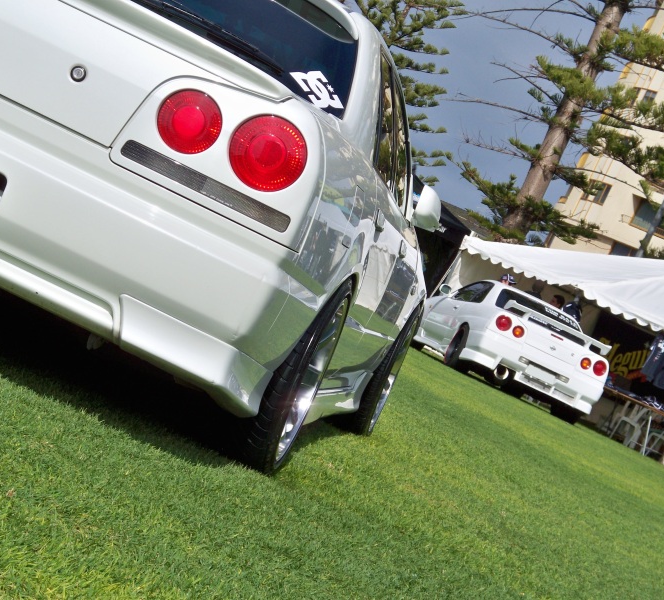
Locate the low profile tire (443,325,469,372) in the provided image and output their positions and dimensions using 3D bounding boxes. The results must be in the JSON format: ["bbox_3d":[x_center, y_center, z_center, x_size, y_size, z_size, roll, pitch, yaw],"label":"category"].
[{"bbox_3d":[1.661,0.626,29.924,0.260,0.650,0.650,25,1,-10],"label":"low profile tire"}]

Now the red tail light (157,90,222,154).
[{"bbox_3d":[-0.333,-0.419,5.620,0.155,0.155,0.070,26,2,6],"label":"red tail light"}]

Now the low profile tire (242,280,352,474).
[{"bbox_3d":[-0.158,0.171,6.612,0.235,0.640,0.640,26,2,6],"label":"low profile tire"}]

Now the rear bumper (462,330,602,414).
[{"bbox_3d":[2.497,0.845,29.345,1.740,0.460,0.680,25,1,-10],"label":"rear bumper"}]

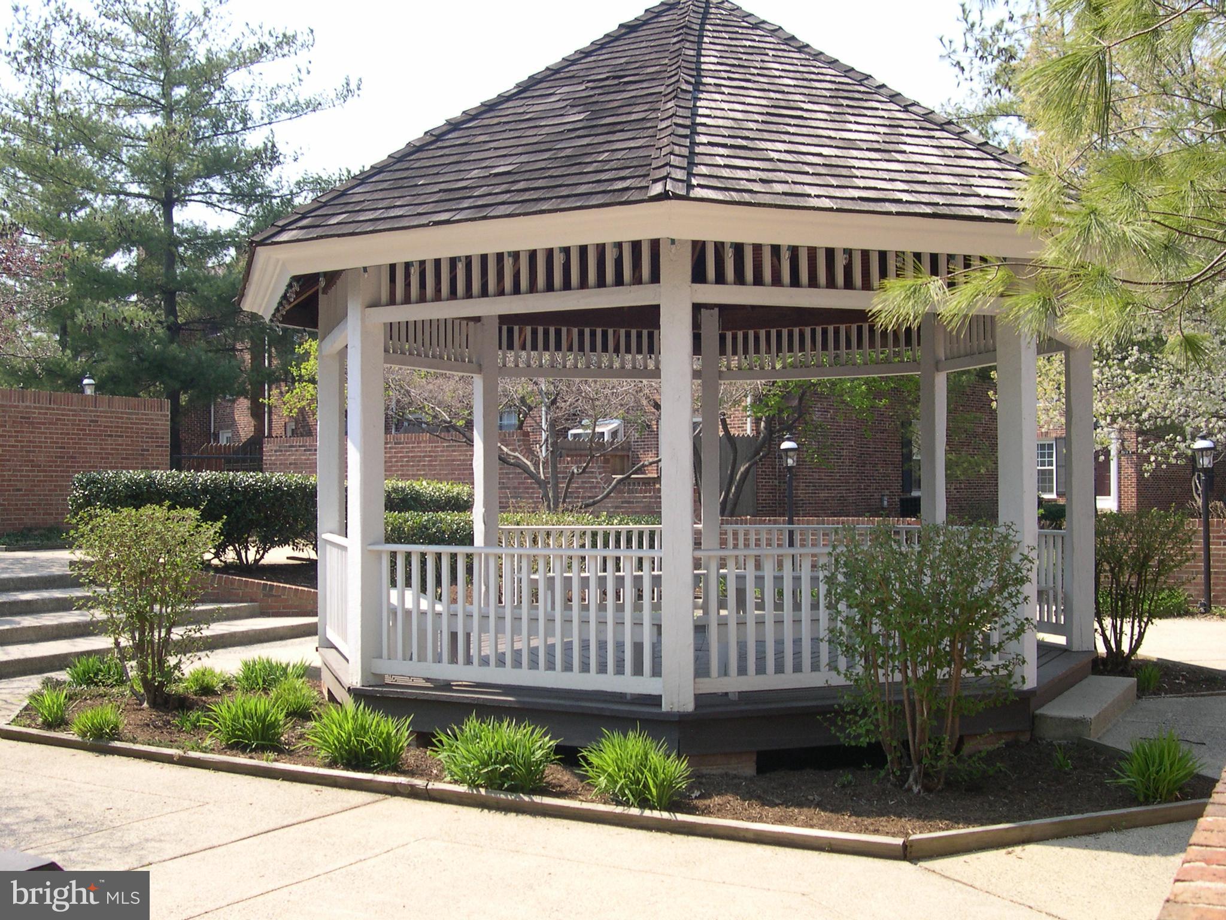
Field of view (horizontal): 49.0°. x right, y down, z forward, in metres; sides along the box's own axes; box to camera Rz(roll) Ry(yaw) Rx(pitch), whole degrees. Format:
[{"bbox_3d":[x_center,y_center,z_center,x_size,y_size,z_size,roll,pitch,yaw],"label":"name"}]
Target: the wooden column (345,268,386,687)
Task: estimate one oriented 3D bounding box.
[{"bbox_3d":[-1.548,0.053,8.451,0.166,2.680,0.166,1,-2,-39],"label":"wooden column"}]

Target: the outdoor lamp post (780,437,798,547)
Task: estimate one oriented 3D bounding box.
[{"bbox_3d":[2.252,0.703,16.989,0.245,2.060,0.245,0,-1,0],"label":"outdoor lamp post"}]

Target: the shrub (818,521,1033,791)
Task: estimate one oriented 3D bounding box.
[{"bbox_3d":[1.640,1.030,7.050,1.080,1.400,1.000,0,-1,0],"label":"shrub"}]

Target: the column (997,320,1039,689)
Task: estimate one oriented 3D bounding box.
[{"bbox_3d":[2.424,0.030,8.055,0.166,2.680,0.166,1,-2,-39],"label":"column"}]

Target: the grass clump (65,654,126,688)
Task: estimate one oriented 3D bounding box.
[{"bbox_3d":[-4.030,1.640,10.500,0.480,0.280,0.450,0,-1,0],"label":"grass clump"}]

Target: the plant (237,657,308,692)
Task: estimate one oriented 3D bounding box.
[{"bbox_3d":[-2.485,1.530,9.823,0.520,0.260,0.480,0,-1,-14],"label":"plant"}]

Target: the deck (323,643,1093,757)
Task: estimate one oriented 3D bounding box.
[{"bbox_3d":[0.605,1.451,9.592,5.112,0.235,5.112,-1,-1,28],"label":"deck"}]

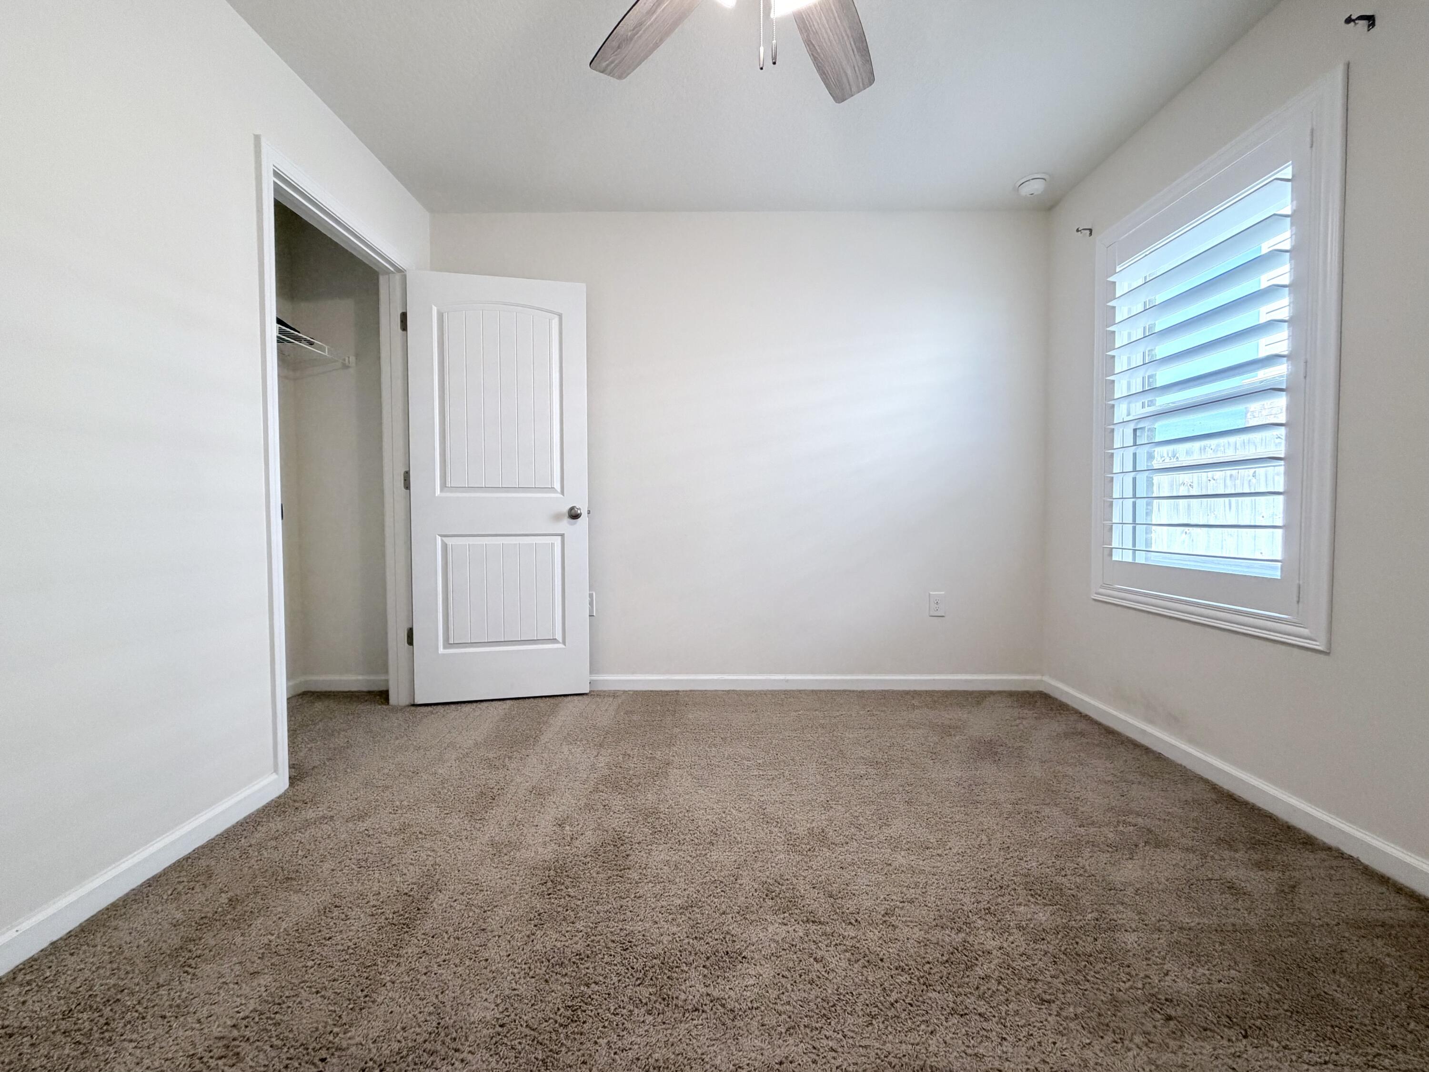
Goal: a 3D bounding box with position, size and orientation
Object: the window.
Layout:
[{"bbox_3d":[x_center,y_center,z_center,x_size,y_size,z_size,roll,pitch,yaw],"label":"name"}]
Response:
[{"bbox_3d":[1.711,-0.487,2.052,0.090,1.570,0.990,0,2,0],"label":"window"}]

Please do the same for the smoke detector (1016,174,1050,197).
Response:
[{"bbox_3d":[1.453,-1.602,2.647,0.142,0.050,0.142,0,2,0],"label":"smoke detector"}]

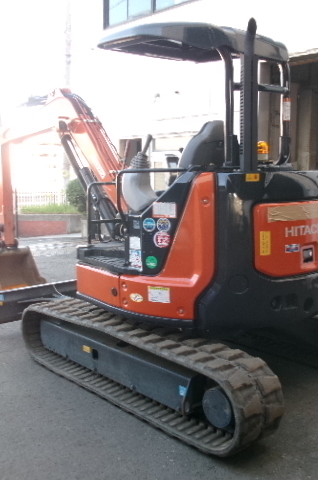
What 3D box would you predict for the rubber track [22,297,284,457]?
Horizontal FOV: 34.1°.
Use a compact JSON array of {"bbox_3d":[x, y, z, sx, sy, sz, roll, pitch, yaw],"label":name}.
[{"bbox_3d":[-0.248,0.841,3.699,0.381,0.505,2.450,-6,9,-41],"label":"rubber track"}]

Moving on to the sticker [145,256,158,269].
[{"bbox_3d":[-0.045,0.144,3.285,0.081,0.078,0.010,3,8,25],"label":"sticker"}]

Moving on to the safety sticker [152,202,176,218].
[{"bbox_3d":[0.036,-0.184,3.232,0.157,0.096,0.010,2,7,20],"label":"safety sticker"}]

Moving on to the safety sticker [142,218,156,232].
[{"bbox_3d":[-0.059,-0.092,3.274,0.088,0.088,0.010,3,8,26],"label":"safety sticker"}]

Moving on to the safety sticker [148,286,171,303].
[{"bbox_3d":[0.005,0.346,3.266,0.153,0.093,0.010,2,7,21],"label":"safety sticker"}]

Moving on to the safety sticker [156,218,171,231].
[{"bbox_3d":[0.033,-0.091,3.235,0.087,0.086,0.010,2,7,20],"label":"safety sticker"}]

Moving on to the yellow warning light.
[{"bbox_3d":[0.698,-0.613,3.450,0.090,0.095,0.090,0,7,0],"label":"yellow warning light"}]

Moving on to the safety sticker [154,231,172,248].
[{"bbox_3d":[0.022,0.001,3.250,0.108,0.100,0.010,2,7,21],"label":"safety sticker"}]

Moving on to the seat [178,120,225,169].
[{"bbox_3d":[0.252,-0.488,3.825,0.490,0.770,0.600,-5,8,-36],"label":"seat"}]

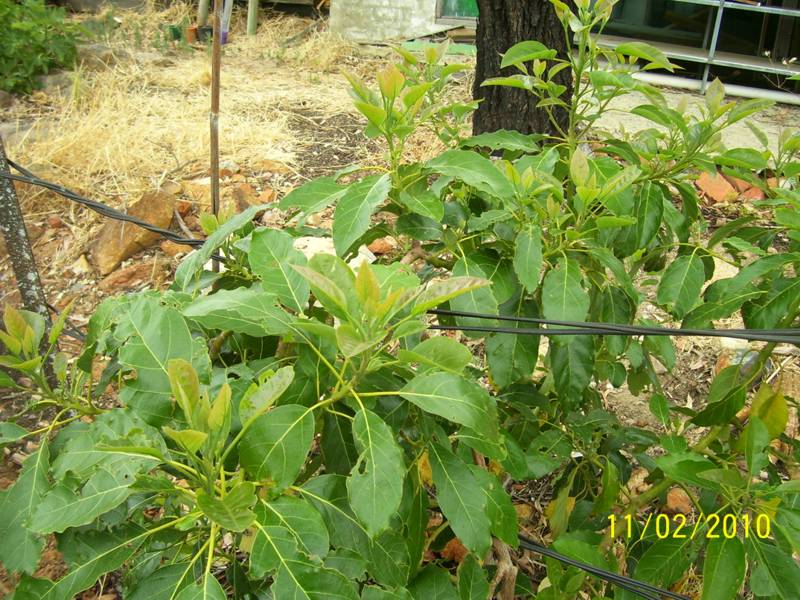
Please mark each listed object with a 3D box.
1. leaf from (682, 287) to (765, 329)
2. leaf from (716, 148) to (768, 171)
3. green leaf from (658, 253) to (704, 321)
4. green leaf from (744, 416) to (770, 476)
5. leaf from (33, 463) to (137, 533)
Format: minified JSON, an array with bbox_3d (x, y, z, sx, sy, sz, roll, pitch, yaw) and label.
[{"bbox_3d":[0.607,0.016,1.475,0.163,0.025,0.065,-19,47,-4],"label":"leaf"},{"bbox_3d":[0.766,-0.311,1.760,0.111,0.025,0.055,11,36,21],"label":"leaf"},{"bbox_3d":[0.634,-0.033,1.775,0.095,0.161,0.030,17,-11,11],"label":"green leaf"},{"bbox_3d":[0.726,0.297,1.595,0.055,0.142,0.025,-15,23,-27],"label":"green leaf"},{"bbox_3d":[-0.425,0.270,1.065,0.139,0.025,0.080,-15,43,-12],"label":"leaf"}]

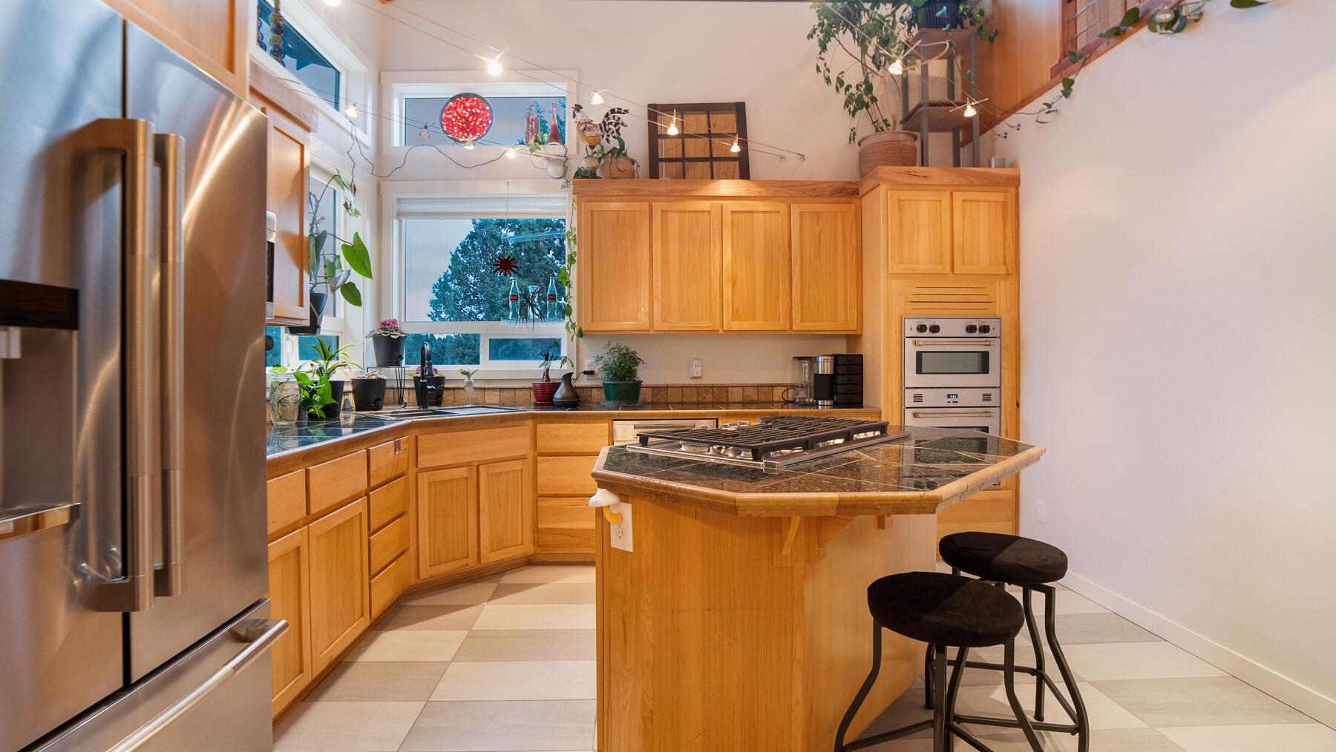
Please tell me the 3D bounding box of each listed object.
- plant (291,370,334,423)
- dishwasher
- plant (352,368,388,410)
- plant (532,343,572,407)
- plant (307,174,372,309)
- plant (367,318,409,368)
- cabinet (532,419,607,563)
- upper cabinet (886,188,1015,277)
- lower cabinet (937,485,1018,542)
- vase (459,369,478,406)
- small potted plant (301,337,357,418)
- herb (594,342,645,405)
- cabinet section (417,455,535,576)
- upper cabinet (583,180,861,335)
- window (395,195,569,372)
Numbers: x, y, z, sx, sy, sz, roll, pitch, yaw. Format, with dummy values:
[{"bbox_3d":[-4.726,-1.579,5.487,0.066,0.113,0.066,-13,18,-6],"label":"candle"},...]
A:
[{"bbox_3d":[-1.606,0.092,2.699,0.173,0.231,0.200,0,1,-2],"label":"plant"},{"bbox_3d":[-0.024,0.658,3.726,0.604,0.850,0.600,0,1,-2],"label":"dishwasher"},{"bbox_3d":[-1.753,0.083,3.480,0.188,0.245,0.188,0,1,-2],"label":"plant"},{"bbox_3d":[-0.744,-0.003,3.810,0.250,0.400,0.220,0,1,-2],"label":"plant"},{"bbox_3d":[-1.566,-0.589,2.776,0.311,0.669,0.310,0,1,-2],"label":"plant"},{"bbox_3d":[-1.697,-0.203,3.610,0.221,0.292,0.240,0,1,-2],"label":"plant"},{"bbox_3d":[-0.569,0.665,3.730,0.425,0.840,0.580,0,1,-2],"label":"cabinet"},{"bbox_3d":[1.667,-0.860,3.810,0.765,0.535,0.580,0,1,-2],"label":"upper cabinet"},{"bbox_3d":[1.653,0.855,3.779,0.773,0.388,0.600,0,1,-2],"label":"lower cabinet"},{"bbox_3d":[-1.296,0.071,3.860,0.108,0.232,0.100,0,1,-2],"label":"vase"},{"bbox_3d":[-1.723,0.005,3.020,0.250,0.405,0.230,0,1,-2],"label":"small potted plant"},{"bbox_3d":[-0.315,-0.016,3.818,0.326,0.411,0.300,0,1,-2],"label":"herb"},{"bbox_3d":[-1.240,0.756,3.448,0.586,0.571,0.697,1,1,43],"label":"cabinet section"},{"bbox_3d":[0.306,-0.743,3.890,1.780,0.960,0.340,0,1,-2],"label":"upper cabinet"},{"bbox_3d":[-1.248,-0.619,4.020,1.170,1.190,0.100,0,1,-2],"label":"window"}]

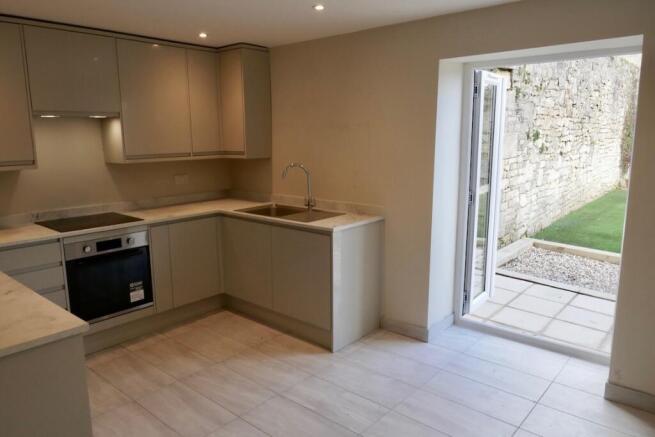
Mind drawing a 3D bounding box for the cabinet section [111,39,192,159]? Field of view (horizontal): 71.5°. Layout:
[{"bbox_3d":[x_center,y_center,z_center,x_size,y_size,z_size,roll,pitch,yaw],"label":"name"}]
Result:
[{"bbox_3d":[-1.511,-0.961,3.811,0.335,0.905,0.594,8,13,40],"label":"cabinet section"}]

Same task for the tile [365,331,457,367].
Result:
[{"bbox_3d":[0.636,0.956,3.316,0.597,0.010,0.304,8,12,40],"label":"tile"}]

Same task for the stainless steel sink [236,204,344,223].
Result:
[{"bbox_3d":[-0.333,0.030,3.864,0.937,0.170,0.498,8,12,40],"label":"stainless steel sink"}]

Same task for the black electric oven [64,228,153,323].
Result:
[{"bbox_3d":[-1.735,0.392,3.429,0.565,0.595,0.595,8,13,41],"label":"black electric oven"}]

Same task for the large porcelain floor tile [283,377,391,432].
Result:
[{"bbox_3d":[0.034,1.058,2.610,0.598,0.010,0.291,8,13,40],"label":"large porcelain floor tile"}]

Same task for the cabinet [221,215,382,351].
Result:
[{"bbox_3d":[-0.242,0.424,3.821,1.281,0.884,0.593,8,12,40],"label":"cabinet"}]

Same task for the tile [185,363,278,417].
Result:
[{"bbox_3d":[-0.613,1.035,2.777,0.598,0.010,0.291,8,13,40],"label":"tile"}]

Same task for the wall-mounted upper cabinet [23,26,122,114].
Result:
[{"bbox_3d":[-1.913,-1.050,3.360,0.334,0.583,0.608,8,12,40],"label":"wall-mounted upper cabinet"}]

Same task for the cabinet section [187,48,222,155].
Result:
[{"bbox_3d":[-1.214,-1.025,4.143,0.330,0.895,0.306,8,13,40],"label":"cabinet section"}]

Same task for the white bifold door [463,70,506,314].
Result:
[{"bbox_3d":[1.330,-0.193,3.824,0.080,1.974,0.558,8,12,40],"label":"white bifold door"}]

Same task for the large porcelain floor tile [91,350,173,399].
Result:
[{"bbox_3d":[-1.258,1.012,2.943,0.598,0.010,0.291,8,13,40],"label":"large porcelain floor tile"}]

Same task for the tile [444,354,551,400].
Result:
[{"bbox_3d":[1.065,1.003,2.887,0.598,0.010,0.305,8,13,40],"label":"tile"}]

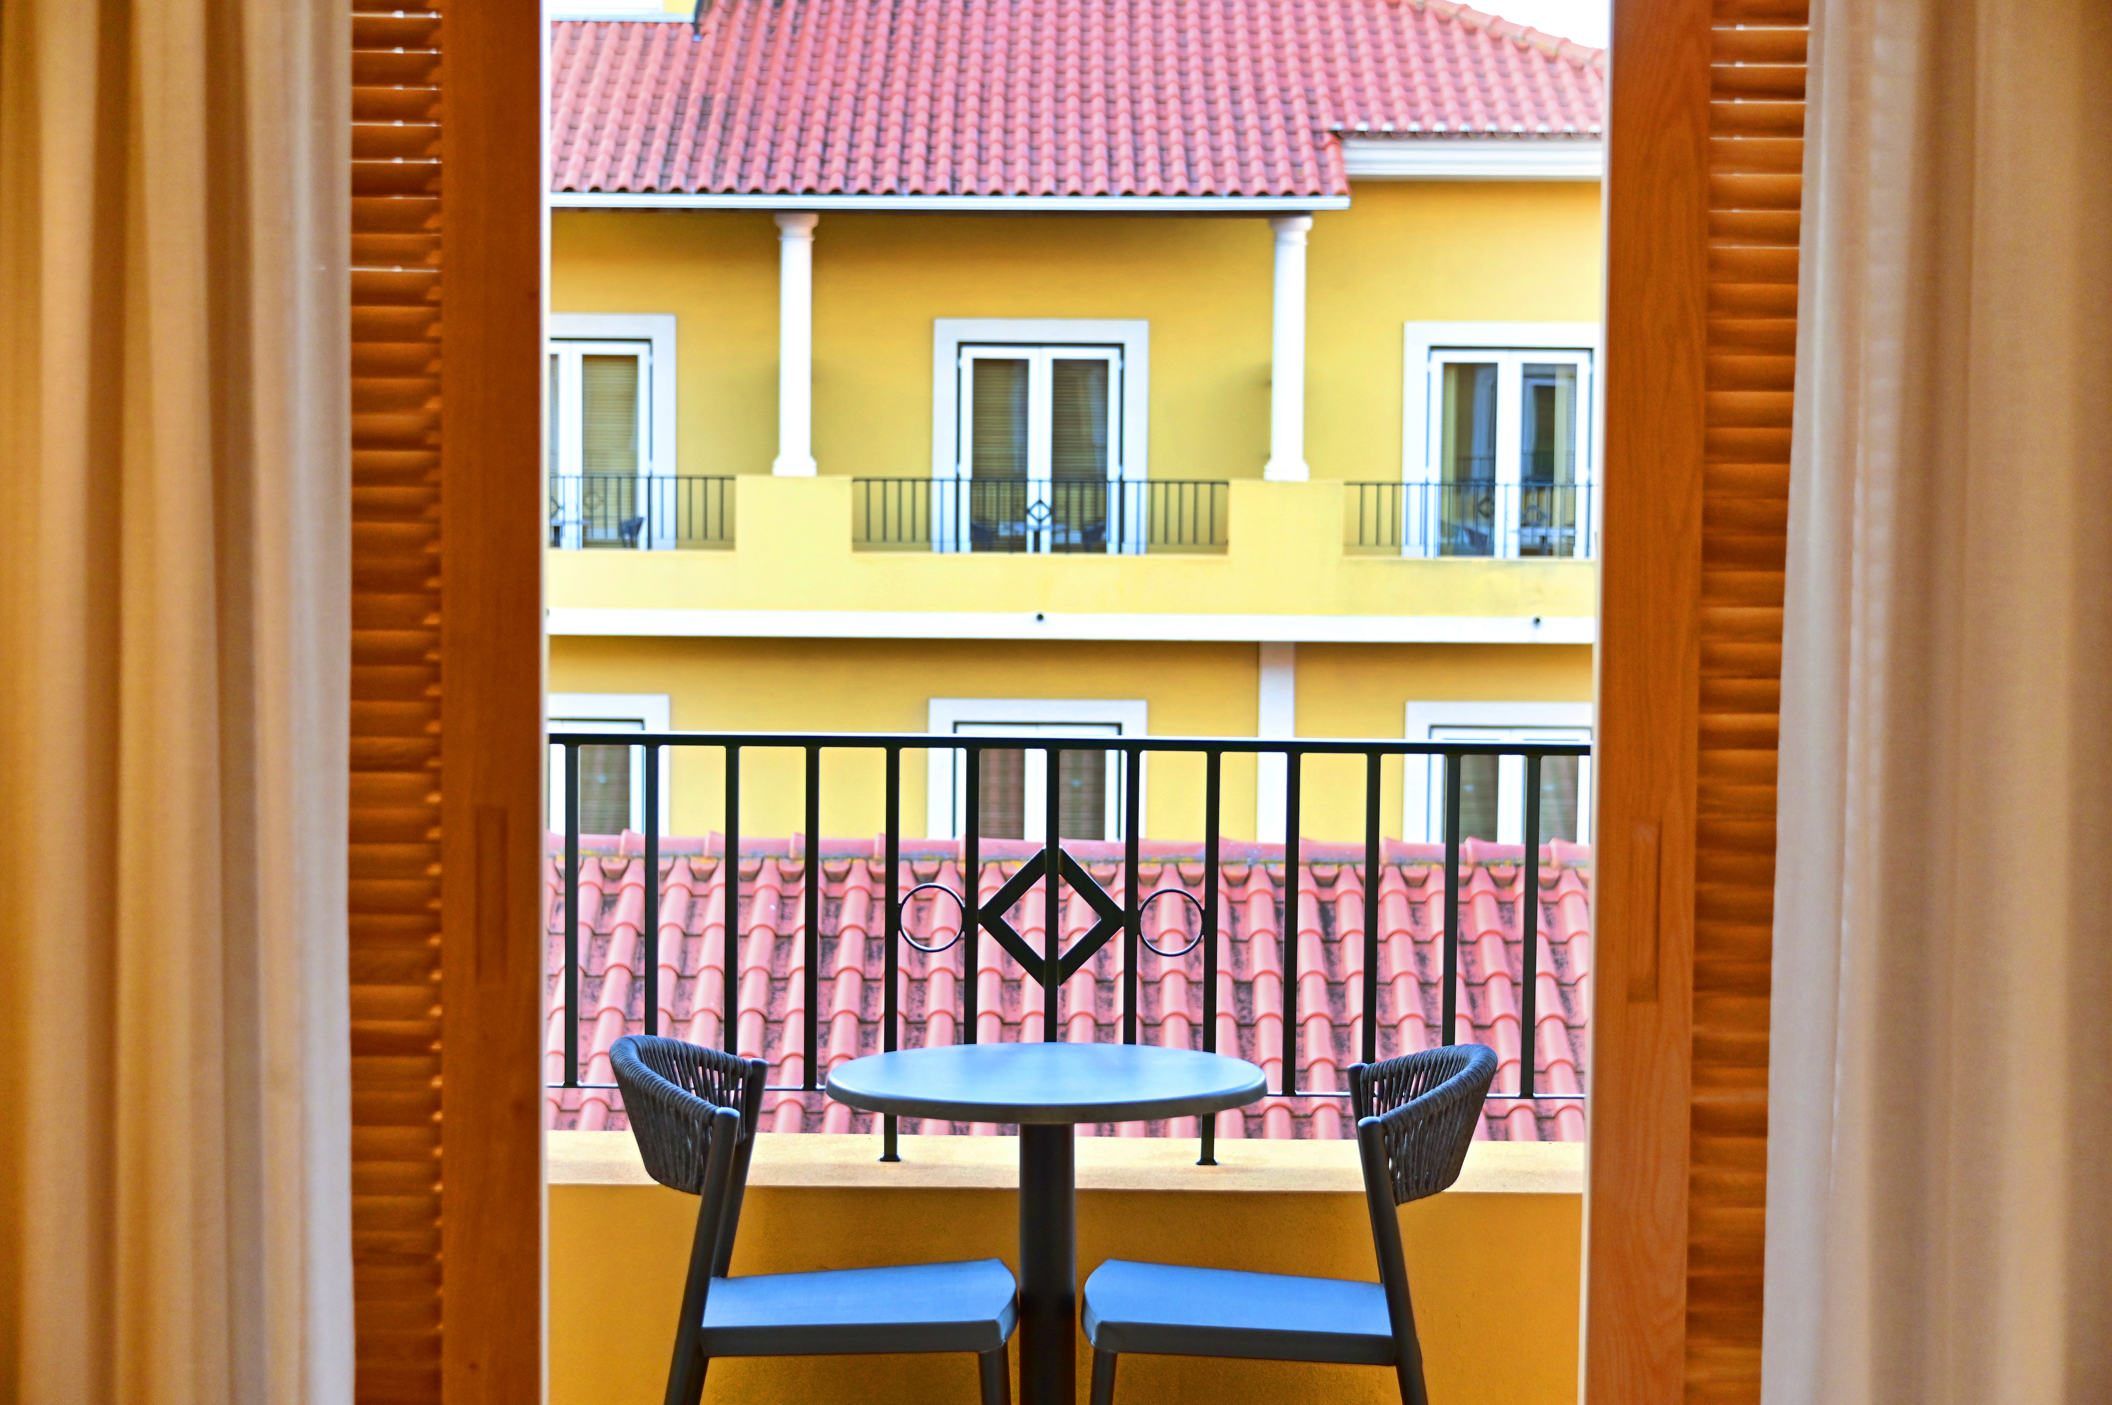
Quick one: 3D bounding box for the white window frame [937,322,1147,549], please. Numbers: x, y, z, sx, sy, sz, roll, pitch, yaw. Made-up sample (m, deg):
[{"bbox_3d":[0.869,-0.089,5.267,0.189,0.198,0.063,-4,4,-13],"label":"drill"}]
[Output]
[{"bbox_3d":[-0.128,-2.035,32.896,1.859,2.526,0.150,1,3,2],"label":"white window frame"}]

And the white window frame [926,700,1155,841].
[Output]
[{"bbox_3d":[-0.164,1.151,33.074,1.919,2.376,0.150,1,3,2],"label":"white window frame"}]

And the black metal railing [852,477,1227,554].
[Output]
[{"bbox_3d":[-0.128,-1.531,31.300,3.086,0.609,0.060,1,3,2],"label":"black metal railing"}]

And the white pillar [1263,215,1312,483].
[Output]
[{"bbox_3d":[1.903,-2.895,31.200,0.360,2.166,0.370,1,3,2],"label":"white pillar"}]

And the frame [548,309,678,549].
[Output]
[{"bbox_3d":[-4.217,-2.090,33.043,1.865,2.545,0.150,1,3,2],"label":"frame"}]

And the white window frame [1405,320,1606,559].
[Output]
[{"bbox_3d":[3.891,-1.994,32.751,1.815,2.536,0.150,1,3,2],"label":"white window frame"}]

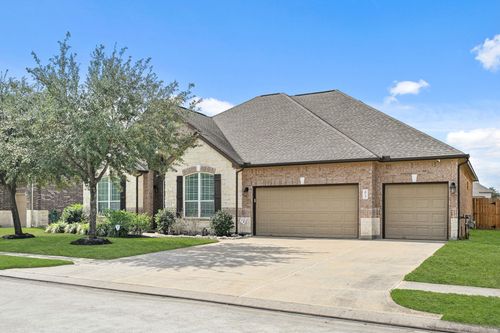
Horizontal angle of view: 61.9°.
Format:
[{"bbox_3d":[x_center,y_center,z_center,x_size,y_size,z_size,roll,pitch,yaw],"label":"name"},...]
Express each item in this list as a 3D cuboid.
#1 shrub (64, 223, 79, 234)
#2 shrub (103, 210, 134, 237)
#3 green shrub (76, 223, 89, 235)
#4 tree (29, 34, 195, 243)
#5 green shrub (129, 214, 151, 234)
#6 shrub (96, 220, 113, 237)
[{"bbox_3d":[-9.557,3.320,22.300,0.750,0.640,0.680,0,-3,0],"label":"shrub"},{"bbox_3d":[-6.567,2.847,20.800,1.600,1.300,1.400,0,-3,0],"label":"shrub"},{"bbox_3d":[-8.807,3.260,21.900,0.670,0.630,0.660,0,-3,0],"label":"green shrub"},{"bbox_3d":[-5.952,-1.225,17.900,6.990,8.720,6.700,0,-3,0],"label":"tree"},{"bbox_3d":[-5.678,2.980,21.400,1.130,1.030,1.050,0,-3,0],"label":"green shrub"},{"bbox_3d":[-7.161,3.052,20.500,0.790,0.790,0.750,0,-3,0],"label":"shrub"}]

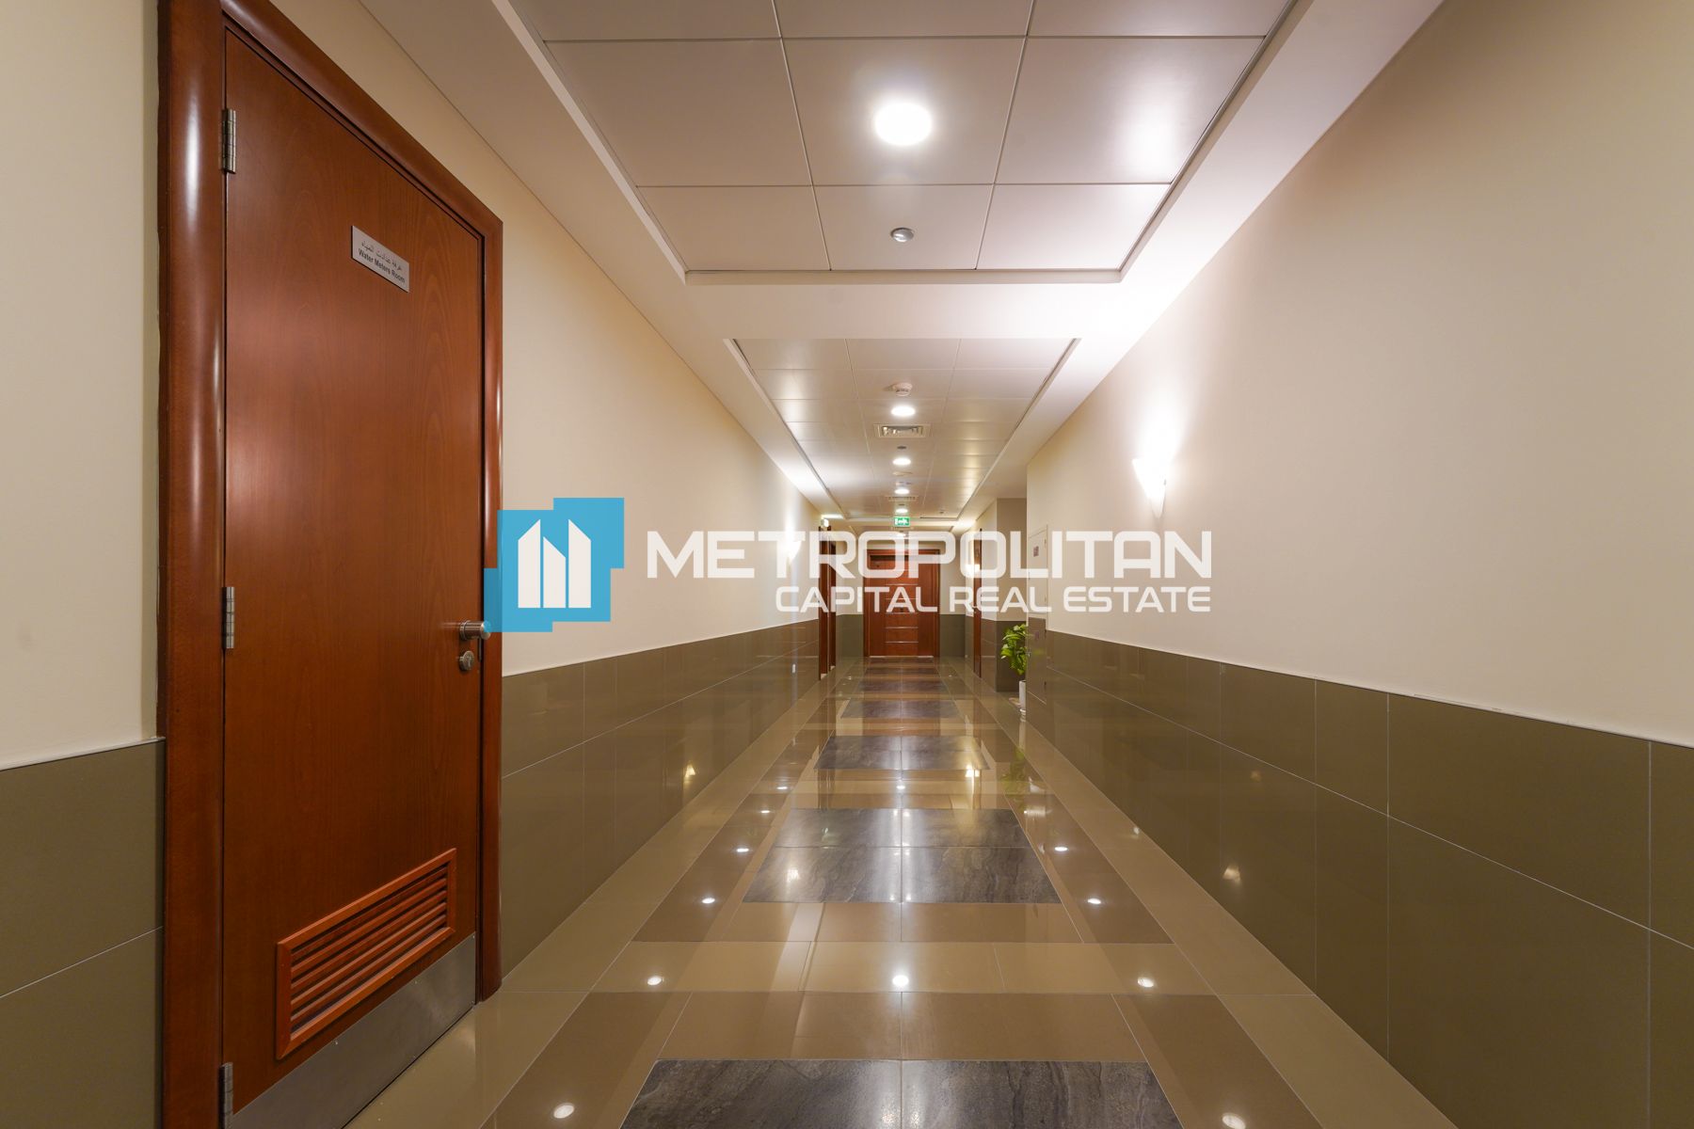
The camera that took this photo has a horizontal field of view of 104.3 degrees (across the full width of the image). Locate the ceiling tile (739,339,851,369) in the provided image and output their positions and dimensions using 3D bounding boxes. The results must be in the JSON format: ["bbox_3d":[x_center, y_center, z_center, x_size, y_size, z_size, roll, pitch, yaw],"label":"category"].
[{"bbox_3d":[-0.288,-1.195,3.668,0.580,0.020,0.573,0,-4,2],"label":"ceiling tile"}]

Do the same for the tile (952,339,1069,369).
[{"bbox_3d":[0.900,-1.195,3.668,0.580,0.020,0.573,0,-4,2],"label":"tile"}]

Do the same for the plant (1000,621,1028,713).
[{"bbox_3d":[1.942,1.115,7.158,0.520,0.950,0.500,0,-2,3],"label":"plant"}]

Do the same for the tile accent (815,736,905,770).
[{"bbox_3d":[0.128,1.466,5.160,0.606,0.012,1.227,0,-2,3],"label":"tile accent"}]

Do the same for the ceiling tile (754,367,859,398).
[{"bbox_3d":[-0.251,-1.163,4.242,0.605,0.020,0.566,0,-2,3],"label":"ceiling tile"}]

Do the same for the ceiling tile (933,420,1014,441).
[{"bbox_3d":[1.041,-1.091,5.362,0.580,0.020,0.575,0,-4,2],"label":"ceiling tile"}]

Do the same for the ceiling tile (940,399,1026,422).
[{"bbox_3d":[0.994,-1.126,4.794,0.580,0.020,0.568,0,-4,2],"label":"ceiling tile"}]

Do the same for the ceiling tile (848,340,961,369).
[{"bbox_3d":[0.306,-1.196,3.676,0.605,0.020,0.566,0,-2,3],"label":"ceiling tile"}]

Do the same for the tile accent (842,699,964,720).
[{"bbox_3d":[0.606,1.606,7.271,1.221,0.020,1.245,0,-4,2],"label":"tile accent"}]

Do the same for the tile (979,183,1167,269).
[{"bbox_3d":[0.812,-1.265,2.489,0.605,0.020,0.553,0,-2,3],"label":"tile"}]

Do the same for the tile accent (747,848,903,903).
[{"bbox_3d":[-0.067,1.330,2.832,0.606,0.012,0.577,0,-2,3],"label":"tile accent"}]

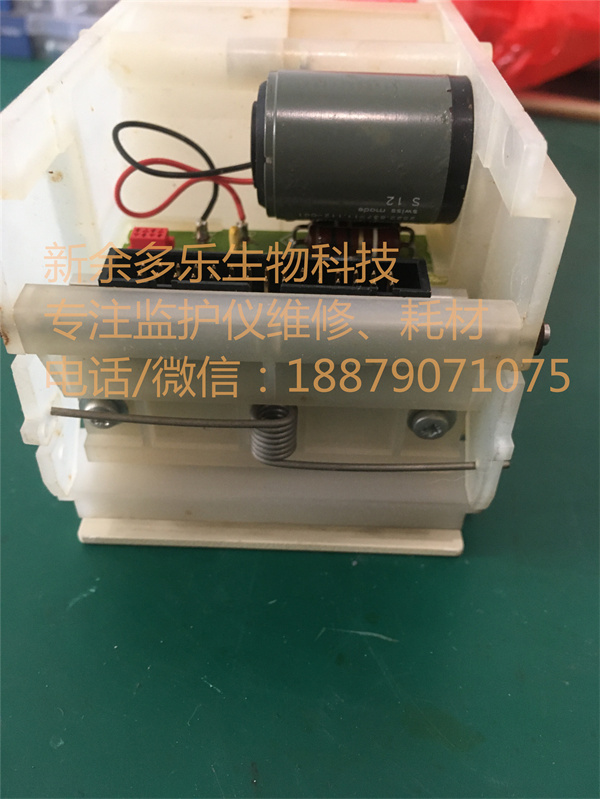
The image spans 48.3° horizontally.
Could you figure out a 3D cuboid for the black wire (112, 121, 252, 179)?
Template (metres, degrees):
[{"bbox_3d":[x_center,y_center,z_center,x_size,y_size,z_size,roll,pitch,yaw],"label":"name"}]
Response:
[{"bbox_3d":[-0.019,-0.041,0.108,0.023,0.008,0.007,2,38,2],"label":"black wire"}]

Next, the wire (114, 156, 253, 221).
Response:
[{"bbox_3d":[-0.019,-0.035,0.110,0.023,0.009,0.007,2,38,2],"label":"wire"}]

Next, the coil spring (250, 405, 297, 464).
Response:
[{"bbox_3d":[-0.004,0.005,0.094,0.006,0.007,0.006,1,22,2],"label":"coil spring"}]

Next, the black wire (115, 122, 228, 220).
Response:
[{"bbox_3d":[-0.021,-0.038,0.110,0.018,0.014,0.007,2,38,2],"label":"black wire"}]

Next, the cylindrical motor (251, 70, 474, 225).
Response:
[{"bbox_3d":[0.009,-0.040,0.107,0.033,0.022,0.022,2,38,2],"label":"cylindrical motor"}]

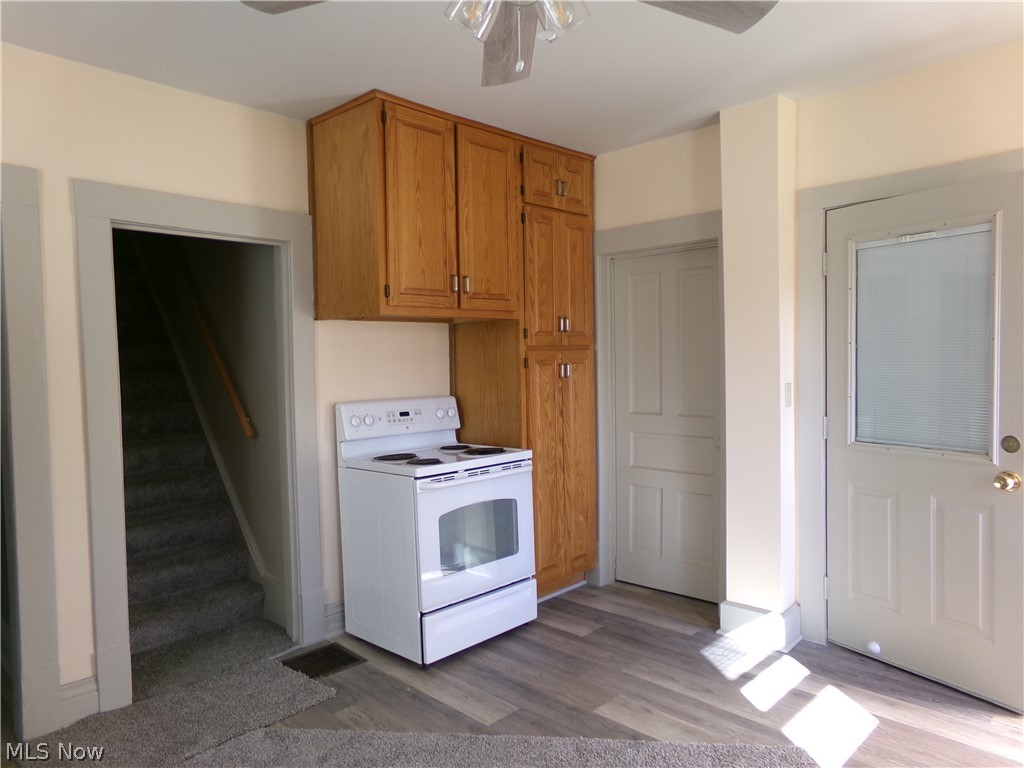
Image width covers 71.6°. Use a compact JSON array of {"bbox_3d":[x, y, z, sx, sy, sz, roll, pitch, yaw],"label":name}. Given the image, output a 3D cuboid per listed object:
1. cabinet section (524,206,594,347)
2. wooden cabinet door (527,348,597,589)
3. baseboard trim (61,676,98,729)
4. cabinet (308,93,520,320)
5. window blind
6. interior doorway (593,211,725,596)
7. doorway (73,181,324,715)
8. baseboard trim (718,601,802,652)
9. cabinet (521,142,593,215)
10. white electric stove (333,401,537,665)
[{"bbox_3d":[0.069,-0.596,4.191,0.570,0.775,0.658,1,3,44],"label":"cabinet section"},{"bbox_3d":[0.292,0.467,4.043,0.040,1.320,0.575,1,4,45],"label":"wooden cabinet door"},{"bbox_3d":[-1.703,1.244,2.793,0.018,0.154,0.127,1,3,44],"label":"baseboard trim"},{"bbox_3d":[-0.475,-0.817,3.625,0.570,0.974,0.878,1,3,44],"label":"cabinet"},{"bbox_3d":[1.694,-0.172,2.949,0.025,0.883,0.541,-3,3,-32],"label":"window blind"},{"bbox_3d":[0.867,0.150,4.063,0.973,2.136,0.077,1,3,42],"label":"interior doorway"},{"bbox_3d":[-1.367,0.240,3.208,0.140,2.113,1.027,1,3,44],"label":"doorway"},{"bbox_3d":[1.213,1.153,3.468,0.328,0.169,0.203,1,3,44],"label":"baseboard trim"},{"bbox_3d":[0.058,-1.144,4.169,0.570,0.322,0.658,1,3,44],"label":"cabinet"},{"bbox_3d":[-0.350,0.676,3.610,0.649,1.170,0.771,1,3,43],"label":"white electric stove"}]

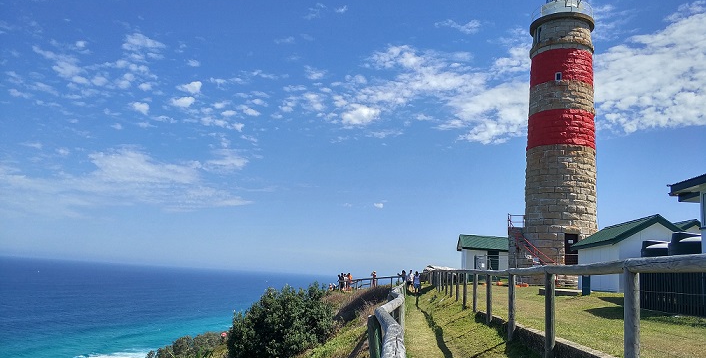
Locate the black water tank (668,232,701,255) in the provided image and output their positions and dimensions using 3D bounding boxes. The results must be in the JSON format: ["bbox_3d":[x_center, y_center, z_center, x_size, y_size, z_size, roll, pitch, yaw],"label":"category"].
[{"bbox_3d":[9.742,2.374,14.547,2.300,1.950,2.300,-3,-12,33],"label":"black water tank"}]

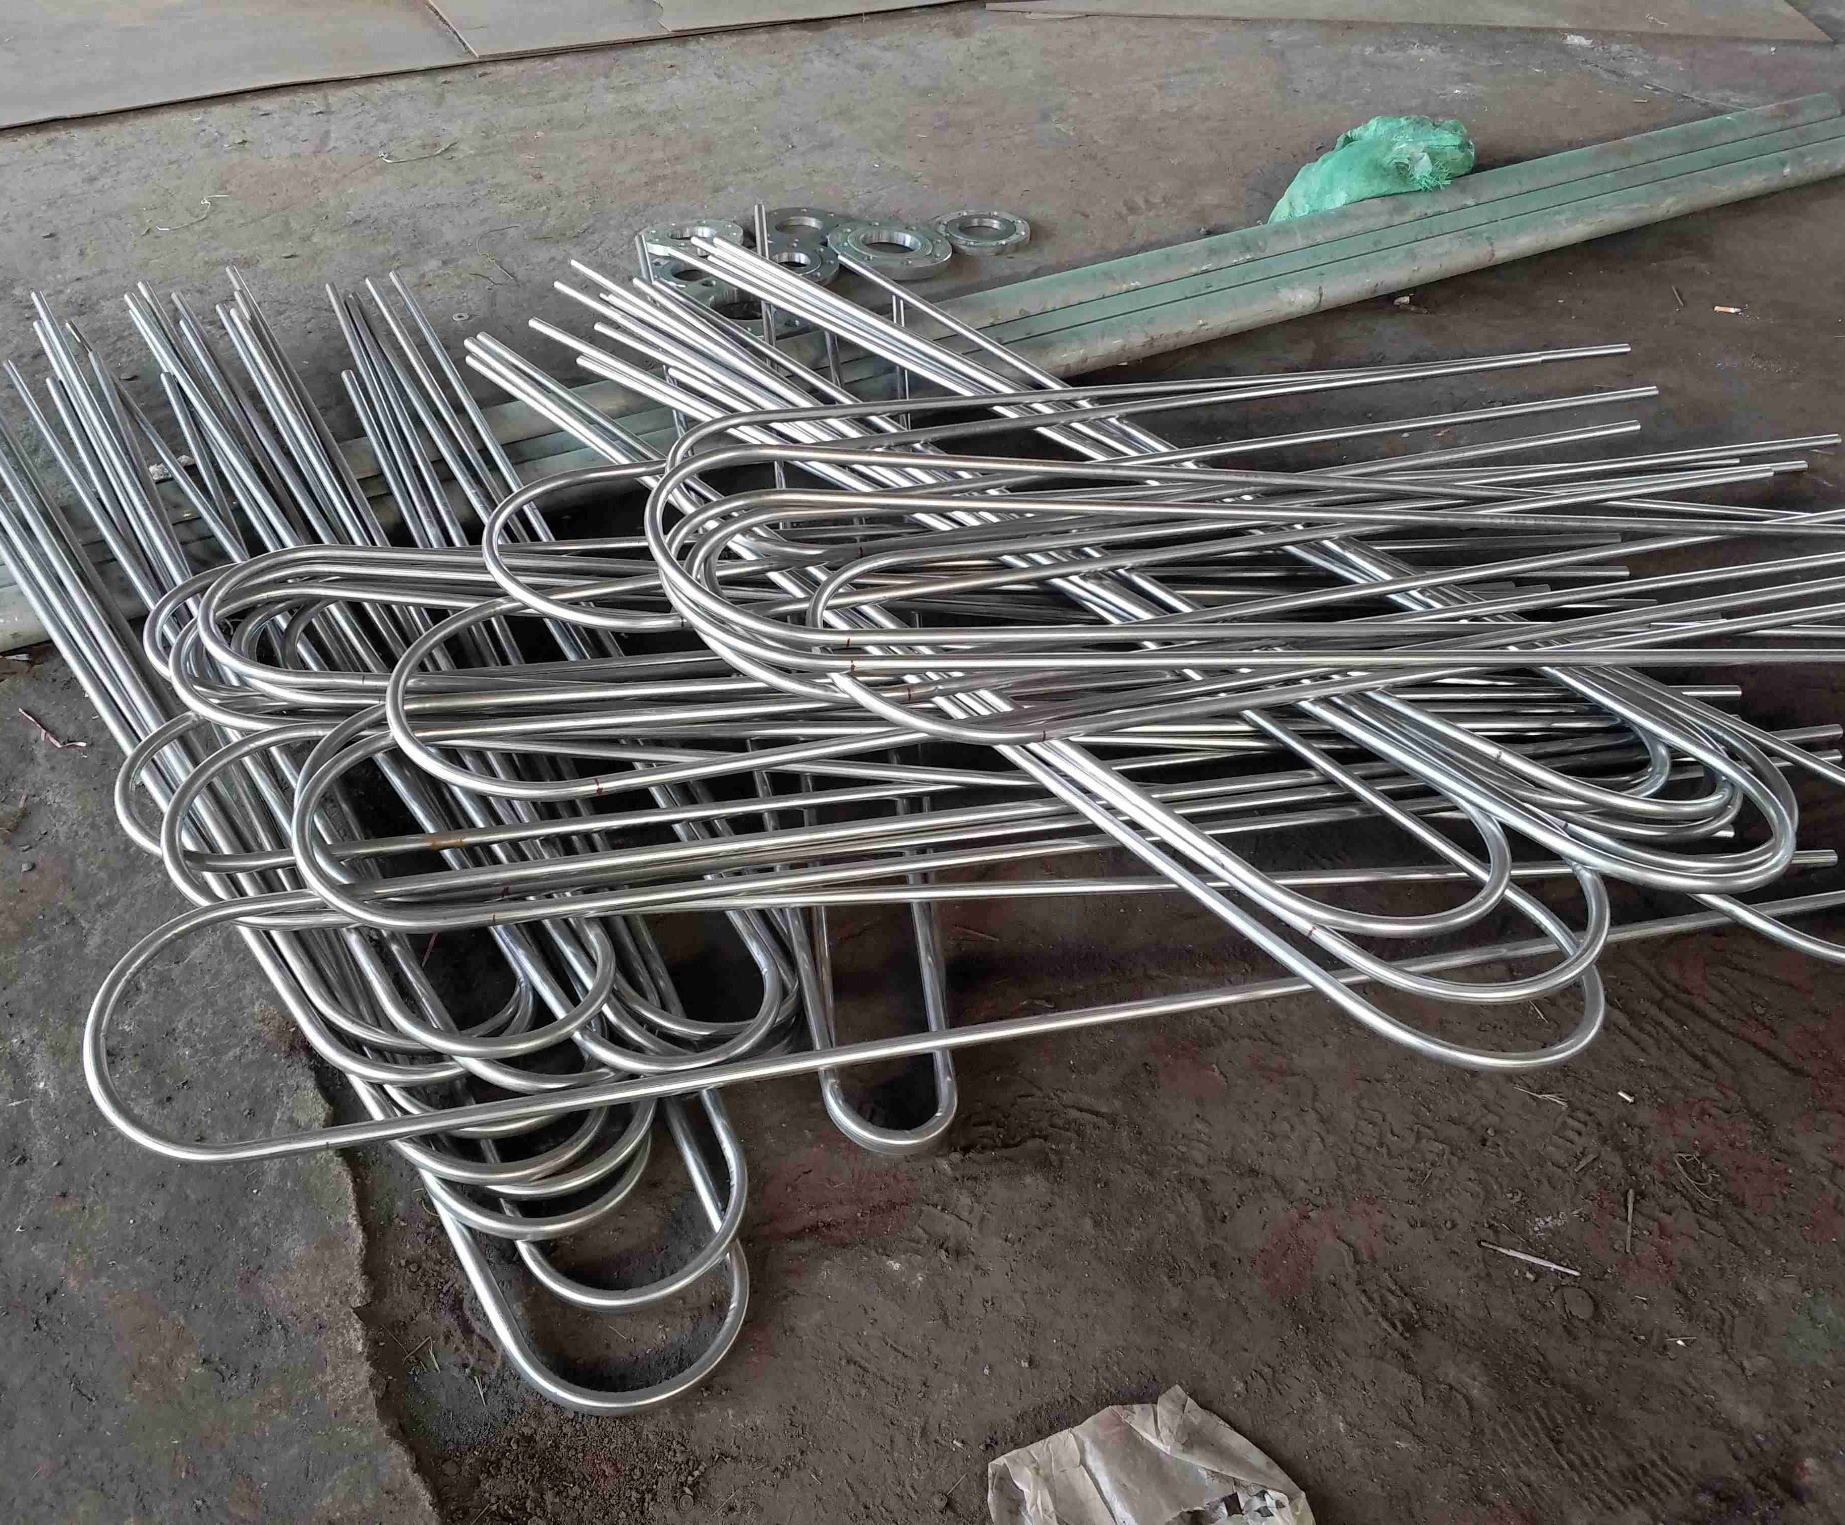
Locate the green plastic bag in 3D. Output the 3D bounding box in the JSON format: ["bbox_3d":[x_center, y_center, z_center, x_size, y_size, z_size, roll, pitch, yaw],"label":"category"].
[{"bbox_3d":[1.053,-1.405,3.535,0.500,0.165,0.270,-22,46,-23],"label":"green plastic bag"}]

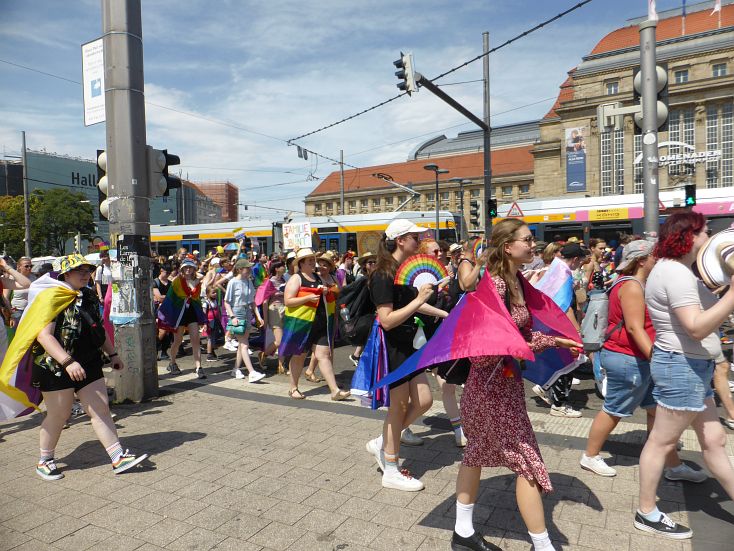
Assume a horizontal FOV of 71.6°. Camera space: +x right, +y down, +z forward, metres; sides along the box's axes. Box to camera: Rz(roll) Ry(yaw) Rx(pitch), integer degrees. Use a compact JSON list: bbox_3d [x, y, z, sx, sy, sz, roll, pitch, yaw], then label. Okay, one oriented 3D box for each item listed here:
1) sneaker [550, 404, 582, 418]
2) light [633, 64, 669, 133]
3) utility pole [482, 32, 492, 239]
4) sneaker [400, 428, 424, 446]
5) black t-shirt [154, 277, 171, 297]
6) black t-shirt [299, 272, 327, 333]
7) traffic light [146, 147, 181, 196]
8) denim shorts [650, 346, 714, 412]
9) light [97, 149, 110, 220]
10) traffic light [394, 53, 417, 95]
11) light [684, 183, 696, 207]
[{"bbox_3d":[1.973,1.324,5.049,0.280,0.110,0.100,0,2,30],"label":"sneaker"},{"bbox_3d":[2.343,-1.456,4.200,0.260,0.550,0.280,-1,2,26],"label":"light"},{"bbox_3d":[3.635,-3.143,15.282,0.200,8.282,0.200,0,2,30],"label":"utility pole"},{"bbox_3d":[0.349,1.314,4.130,0.260,0.110,0.100,-1,2,15],"label":"sneaker"},{"bbox_3d":[-3.222,0.334,8.100,0.440,0.600,0.260,-3,2,-38],"label":"black t-shirt"},{"bbox_3d":[-0.610,0.302,5.700,0.320,0.660,0.450,0,2,42],"label":"black t-shirt"},{"bbox_3d":[-2.273,-1.164,5.700,0.260,0.520,0.330,0,2,41],"label":"traffic light"},{"bbox_3d":[1.797,0.584,2.900,0.310,0.330,0.380,0,2,29],"label":"denim shorts"},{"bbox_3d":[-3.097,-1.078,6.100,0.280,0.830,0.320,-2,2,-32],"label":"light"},{"bbox_3d":[0.789,-4.087,10.300,0.360,0.800,0.300,-9,-1,22],"label":"traffic light"},{"bbox_3d":[8.011,-1.980,12.600,0.250,0.530,0.250,0,2,30],"label":"light"}]

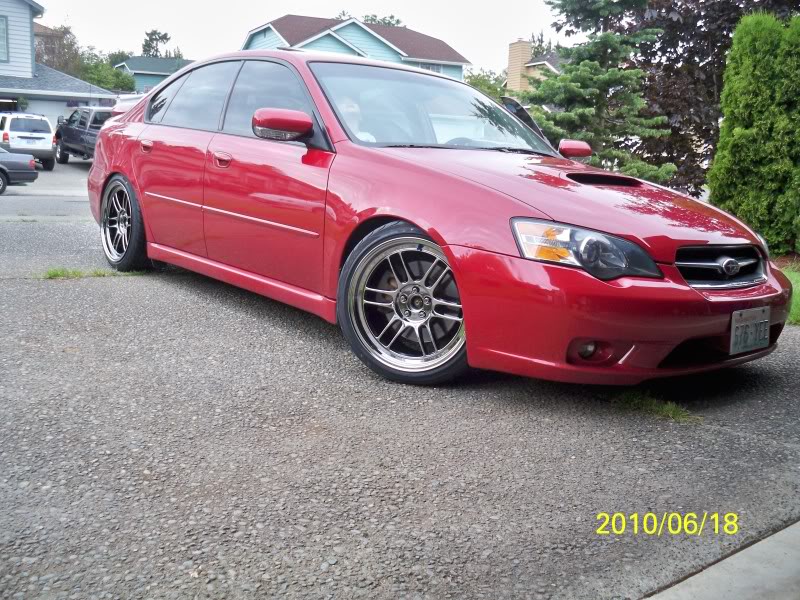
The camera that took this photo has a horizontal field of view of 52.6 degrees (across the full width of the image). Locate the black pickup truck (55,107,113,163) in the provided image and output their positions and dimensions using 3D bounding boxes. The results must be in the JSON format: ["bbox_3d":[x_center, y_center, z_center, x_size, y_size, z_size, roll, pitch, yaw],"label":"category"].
[{"bbox_3d":[-10.060,-5.620,28.170,1.980,1.970,5.800,-6,15,-43],"label":"black pickup truck"}]

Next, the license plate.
[{"bbox_3d":[1.224,0.106,2.812,0.305,0.152,0.020,-4,9,-38],"label":"license plate"}]

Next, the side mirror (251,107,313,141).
[{"bbox_3d":[-0.468,-0.709,3.256,0.220,0.130,0.120,-5,14,-41],"label":"side mirror"}]

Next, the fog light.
[{"bbox_3d":[0.602,0.160,2.611,0.070,0.068,0.055,-3,12,-34],"label":"fog light"}]

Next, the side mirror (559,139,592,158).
[{"bbox_3d":[0.953,-0.822,4.482,0.220,0.130,0.120,-5,14,-41],"label":"side mirror"}]

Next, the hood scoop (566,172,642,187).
[{"bbox_3d":[0.799,-0.476,3.251,0.510,0.060,0.150,-5,17,-41],"label":"hood scoop"}]

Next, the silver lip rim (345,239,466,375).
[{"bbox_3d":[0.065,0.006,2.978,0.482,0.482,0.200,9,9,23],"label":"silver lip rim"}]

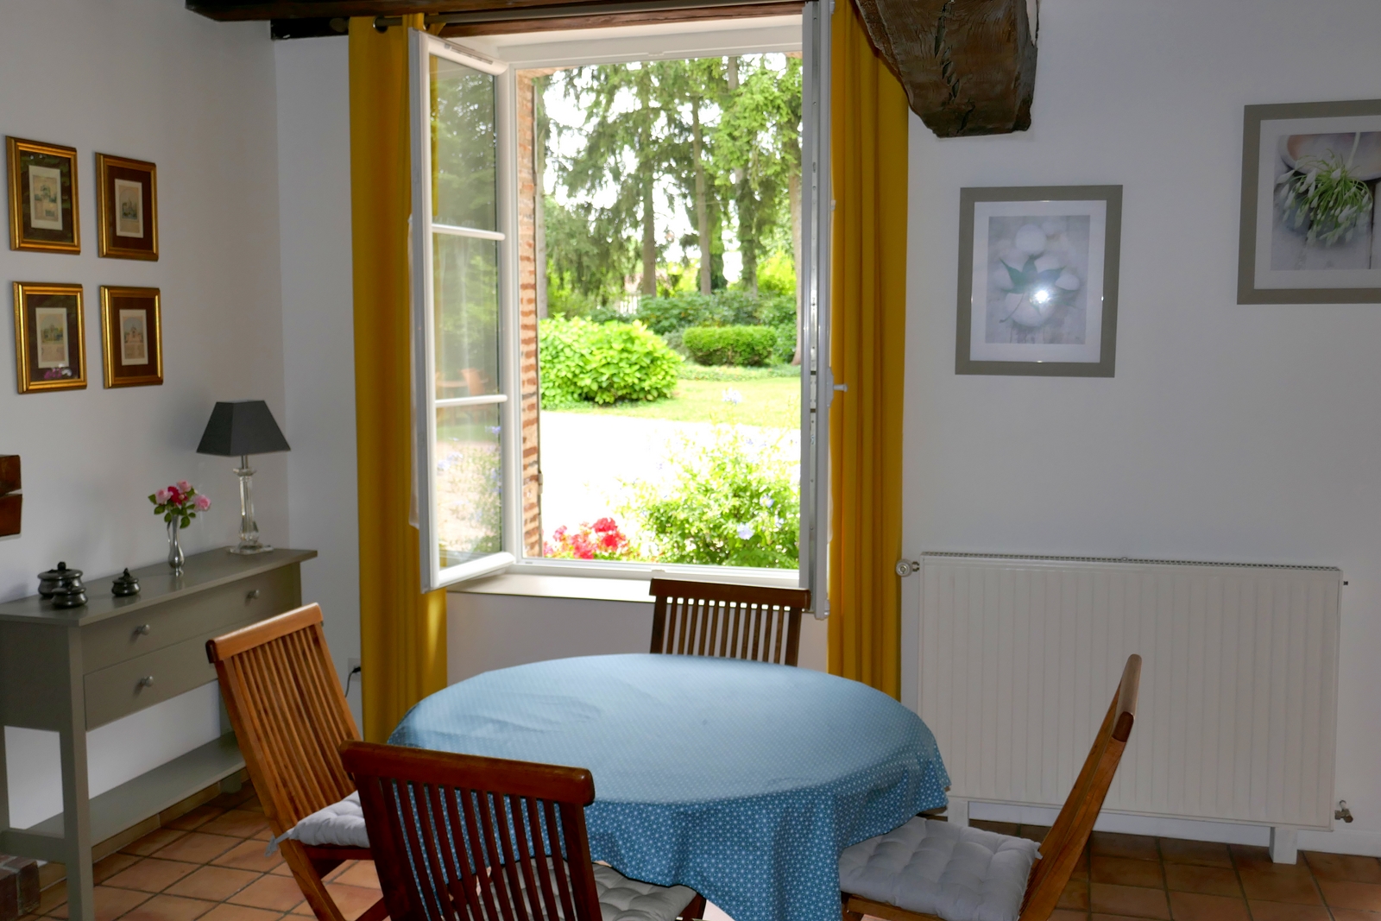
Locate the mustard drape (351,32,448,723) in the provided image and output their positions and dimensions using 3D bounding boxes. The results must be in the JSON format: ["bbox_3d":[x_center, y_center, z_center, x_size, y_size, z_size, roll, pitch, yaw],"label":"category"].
[{"bbox_3d":[-1.025,-0.217,4.471,0.325,2.630,0.110,2,6,16],"label":"mustard drape"}]

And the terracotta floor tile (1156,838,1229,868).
[{"bbox_3d":[1.538,1.201,3.854,0.201,0.012,0.201,1,5,16],"label":"terracotta floor tile"}]

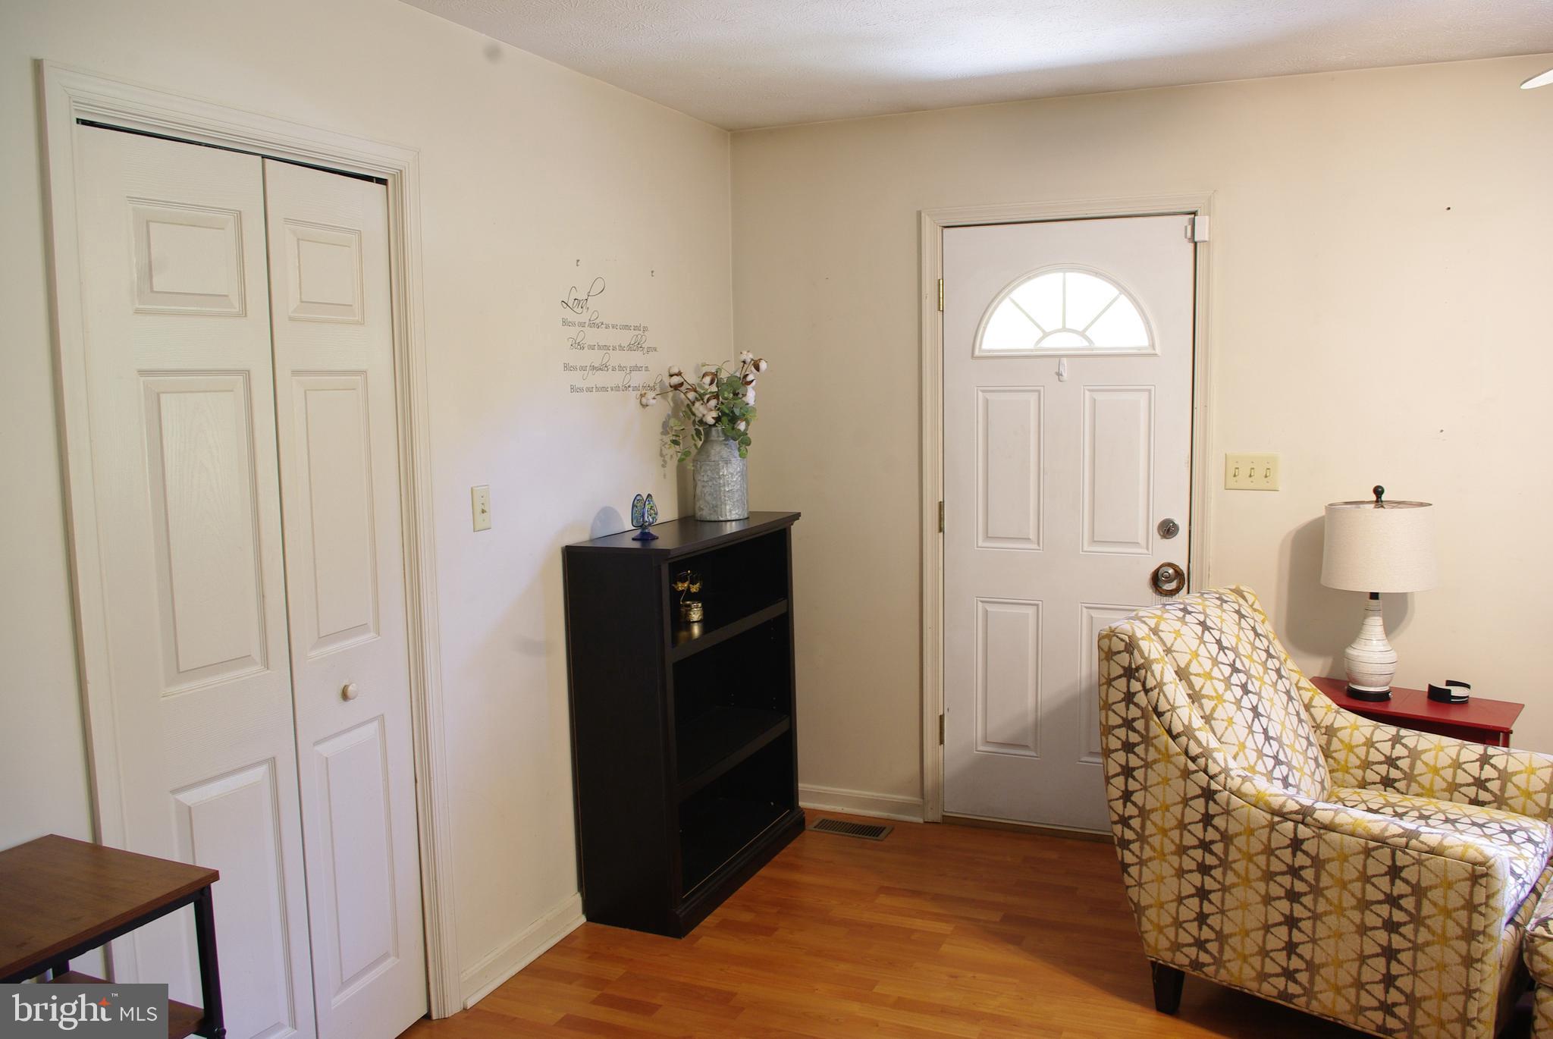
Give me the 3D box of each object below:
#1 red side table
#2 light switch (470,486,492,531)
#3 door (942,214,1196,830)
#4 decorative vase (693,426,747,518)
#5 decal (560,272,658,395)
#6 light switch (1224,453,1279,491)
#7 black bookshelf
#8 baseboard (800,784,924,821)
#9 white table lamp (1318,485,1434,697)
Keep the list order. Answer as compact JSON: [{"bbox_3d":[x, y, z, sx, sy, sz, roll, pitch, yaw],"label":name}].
[{"bbox_3d":[1.724,0.816,3.241,0.575,0.660,0.290,5,8,39],"label":"red side table"},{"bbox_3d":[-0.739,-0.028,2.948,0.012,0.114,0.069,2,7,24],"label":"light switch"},{"bbox_3d":[0.944,0.047,3.838,0.810,2.030,0.045,2,7,24],"label":"door"},{"bbox_3d":[-0.185,-0.151,3.840,0.175,0.300,0.175,-1,6,0],"label":"decorative vase"},{"bbox_3d":[-0.485,-0.541,3.480,0.006,0.355,0.535,2,7,24],"label":"decal"},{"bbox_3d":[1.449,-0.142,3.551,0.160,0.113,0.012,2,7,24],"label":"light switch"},{"bbox_3d":[-0.237,0.582,3.677,0.325,1.120,0.905,2,7,24],"label":"black bookshelf"},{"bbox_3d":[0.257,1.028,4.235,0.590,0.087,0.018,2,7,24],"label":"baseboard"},{"bbox_3d":[1.660,0.198,3.231,0.303,0.606,0.303,5,8,39],"label":"white table lamp"}]

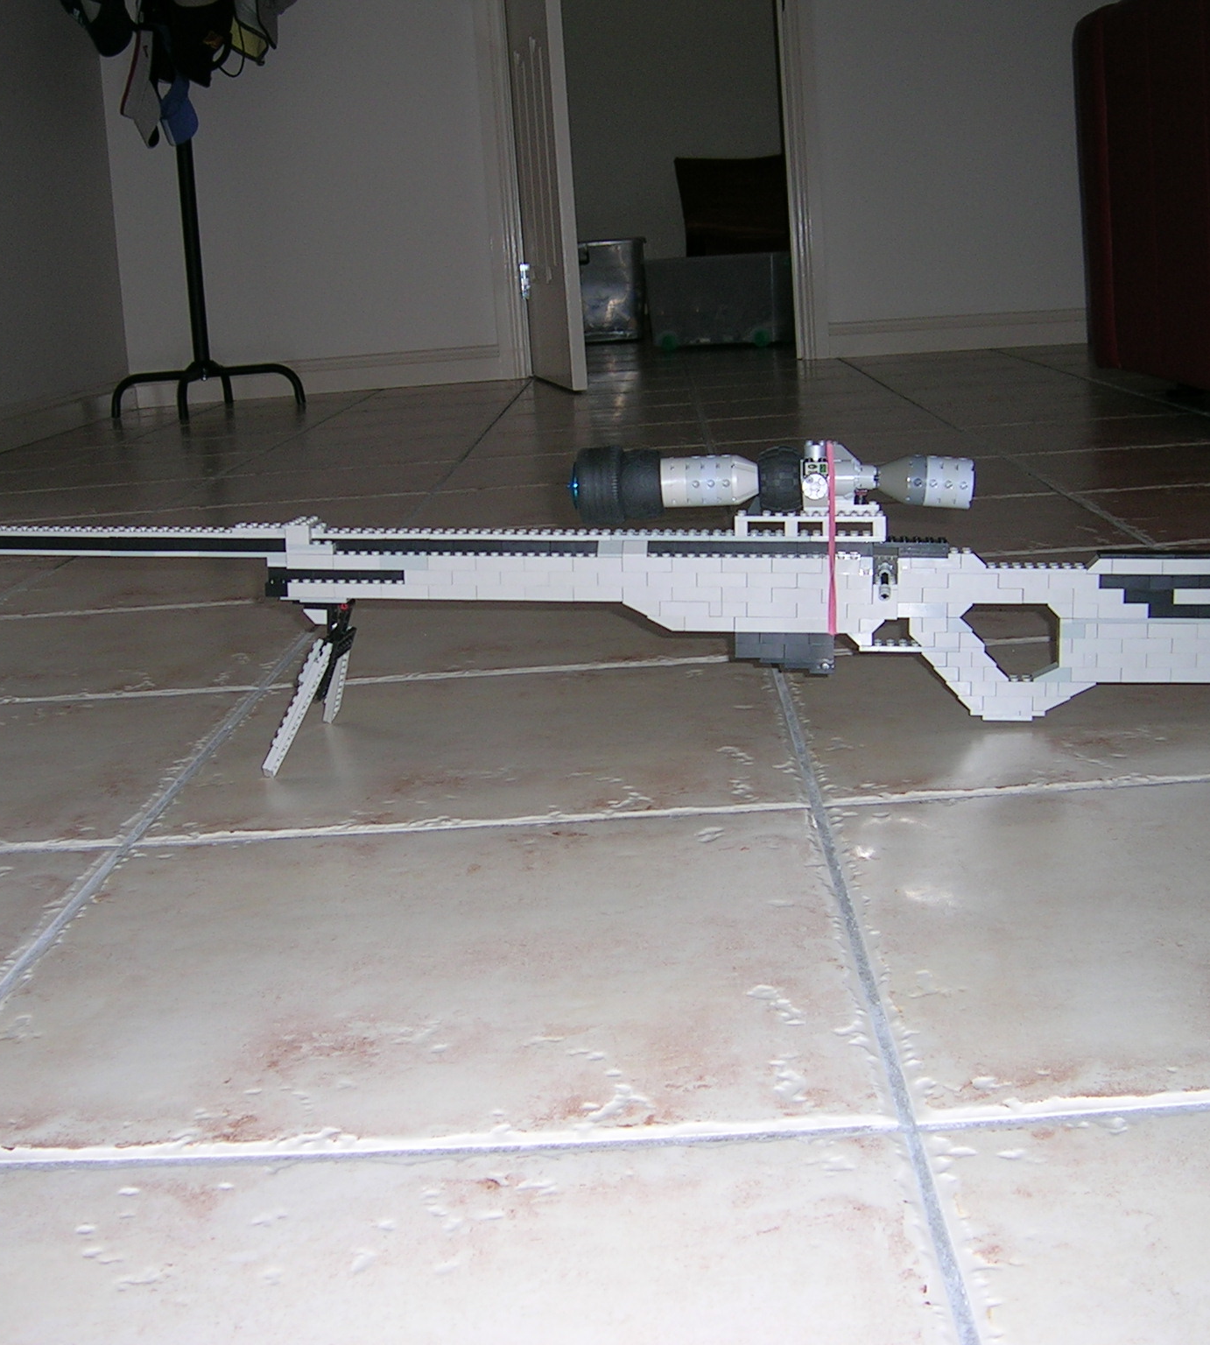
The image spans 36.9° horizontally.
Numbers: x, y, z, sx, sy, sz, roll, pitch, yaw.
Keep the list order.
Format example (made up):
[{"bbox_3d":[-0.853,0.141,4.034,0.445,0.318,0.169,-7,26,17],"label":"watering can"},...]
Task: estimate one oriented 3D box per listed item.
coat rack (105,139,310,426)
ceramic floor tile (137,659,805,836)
[{"bbox_3d":[-1.044,-1.496,4.316,0.500,1.720,0.500,-4,13,2],"label":"coat rack"},{"bbox_3d":[-0.073,0.049,1.219,0.395,0.010,0.390,-4,13,2],"label":"ceramic floor tile"}]

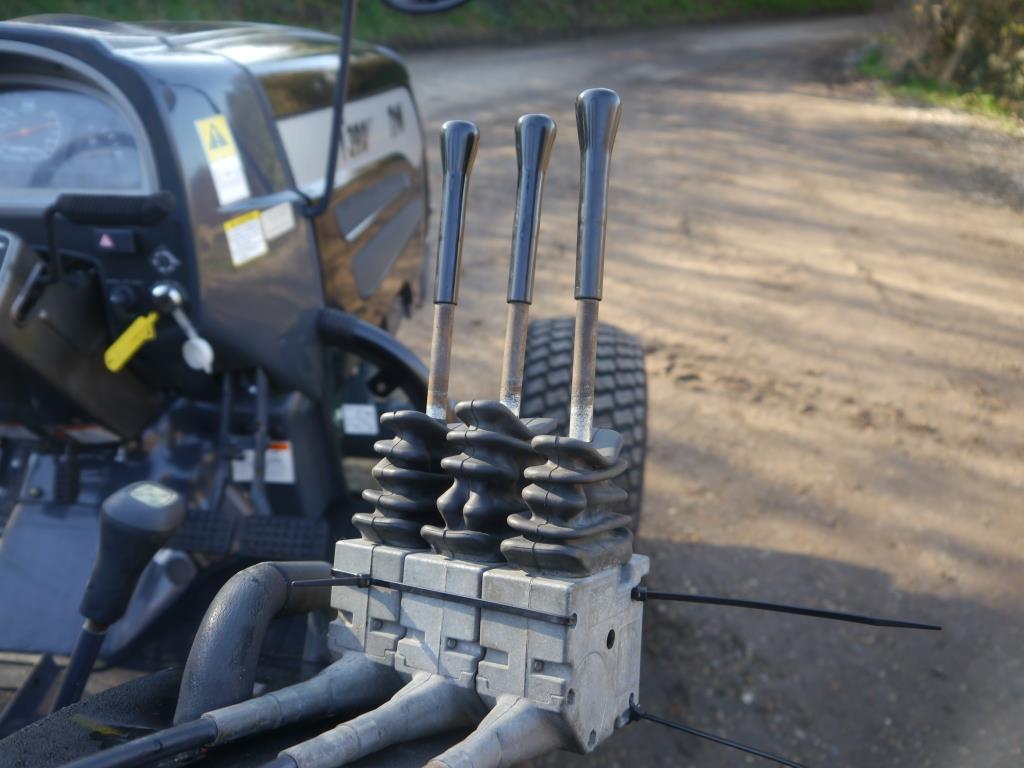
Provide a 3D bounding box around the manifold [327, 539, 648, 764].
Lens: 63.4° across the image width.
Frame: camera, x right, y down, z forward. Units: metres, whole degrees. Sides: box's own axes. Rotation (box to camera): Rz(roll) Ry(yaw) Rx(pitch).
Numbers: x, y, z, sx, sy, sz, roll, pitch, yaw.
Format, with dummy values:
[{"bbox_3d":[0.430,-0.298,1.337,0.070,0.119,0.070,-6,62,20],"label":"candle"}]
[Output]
[{"bbox_3d":[-0.012,0.118,0.410,0.131,0.074,0.088,4,-1,30],"label":"manifold"}]

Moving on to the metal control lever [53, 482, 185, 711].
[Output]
[{"bbox_3d":[-0.275,0.148,0.570,0.047,0.175,0.047,23,6,-2],"label":"metal control lever"}]

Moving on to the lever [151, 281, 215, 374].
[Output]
[{"bbox_3d":[-0.366,-0.063,0.920,0.034,0.110,0.033,-14,23,16],"label":"lever"}]

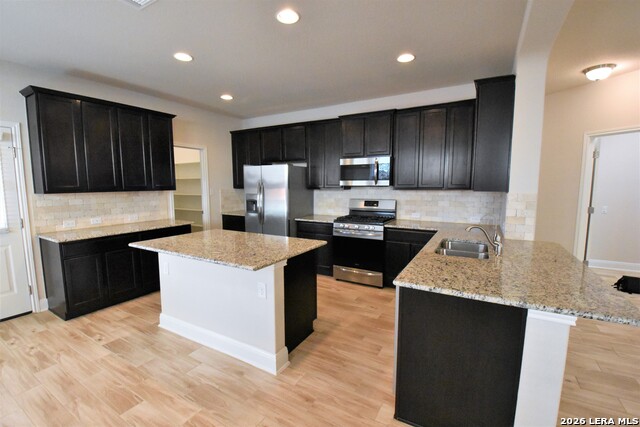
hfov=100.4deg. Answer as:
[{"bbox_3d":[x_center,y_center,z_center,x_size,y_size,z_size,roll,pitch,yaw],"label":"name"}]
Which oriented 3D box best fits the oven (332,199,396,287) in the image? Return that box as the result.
[{"bbox_3d":[0.691,0.422,4.070,0.758,1.205,0.680,3,8,30],"label":"oven"}]

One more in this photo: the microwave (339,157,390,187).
[{"bbox_3d":[0.765,-0.624,4.087,0.759,0.417,0.435,3,7,30],"label":"microwave"}]

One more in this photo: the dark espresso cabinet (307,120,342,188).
[{"bbox_3d":[0.136,-0.956,4.452,0.645,1.073,0.340,3,6,29],"label":"dark espresso cabinet"}]

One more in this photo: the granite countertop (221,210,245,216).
[{"bbox_3d":[-1.414,0.025,5.250,0.797,0.038,0.640,3,6,29],"label":"granite countertop"}]

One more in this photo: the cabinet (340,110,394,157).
[{"bbox_3d":[0.754,-1.155,4.020,0.775,0.600,0.405,3,8,30],"label":"cabinet"}]

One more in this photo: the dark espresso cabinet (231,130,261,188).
[{"bbox_3d":[-1.330,-1.042,5.281,0.762,1.087,0.345,3,8,30],"label":"dark espresso cabinet"}]

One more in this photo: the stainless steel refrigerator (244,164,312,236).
[{"bbox_3d":[-0.709,0.060,4.724,0.911,1.771,0.790,3,6,29],"label":"stainless steel refrigerator"}]

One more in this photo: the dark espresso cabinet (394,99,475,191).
[{"bbox_3d":[1.565,-0.877,3.654,0.975,1.073,0.340,3,6,29],"label":"dark espresso cabinet"}]

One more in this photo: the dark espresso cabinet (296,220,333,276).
[{"bbox_3d":[0.092,0.545,4.480,0.665,0.875,0.620,3,8,30],"label":"dark espresso cabinet"}]

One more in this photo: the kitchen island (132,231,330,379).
[{"bbox_3d":[-0.845,0.720,2.560,1.548,0.886,0.991,3,6,29],"label":"kitchen island"}]

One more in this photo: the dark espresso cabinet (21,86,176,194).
[{"bbox_3d":[-2.740,-0.836,3.536,0.361,1.102,1.530,3,8,30],"label":"dark espresso cabinet"}]

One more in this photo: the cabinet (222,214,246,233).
[{"bbox_3d":[-1.404,0.465,5.312,0.797,0.851,0.600,3,6,29],"label":"cabinet"}]

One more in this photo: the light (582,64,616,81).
[{"bbox_3d":[3.207,-1.594,3.071,0.280,0.125,0.280,3,8,30],"label":"light"}]

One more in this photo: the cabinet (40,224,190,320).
[{"bbox_3d":[-2.526,0.642,3.526,0.595,0.851,1.462,3,6,29],"label":"cabinet"}]

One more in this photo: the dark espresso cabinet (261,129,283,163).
[{"bbox_3d":[-0.783,-1.251,4.941,0.471,0.582,0.340,3,6,29],"label":"dark espresso cabinet"}]

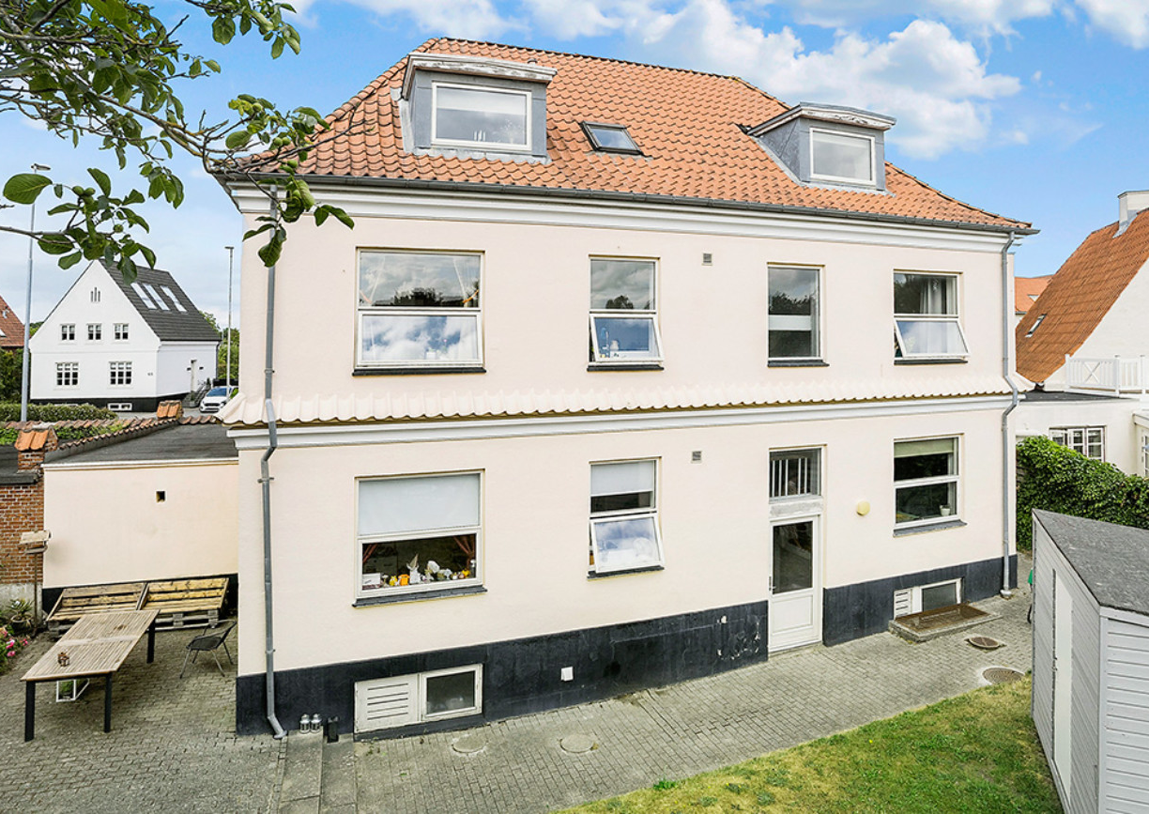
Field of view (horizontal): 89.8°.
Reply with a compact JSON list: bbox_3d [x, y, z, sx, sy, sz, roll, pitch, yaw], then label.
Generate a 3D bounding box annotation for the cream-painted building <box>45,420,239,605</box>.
[{"bbox_3d":[-7.475,1.738,11.623,3.700,2.550,3.900,-1,3,-17],"label":"cream-painted building"}]

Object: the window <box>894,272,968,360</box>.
[{"bbox_3d":[5.913,-1.522,9.659,1.445,1.486,0.260,-1,3,-17],"label":"window"}]

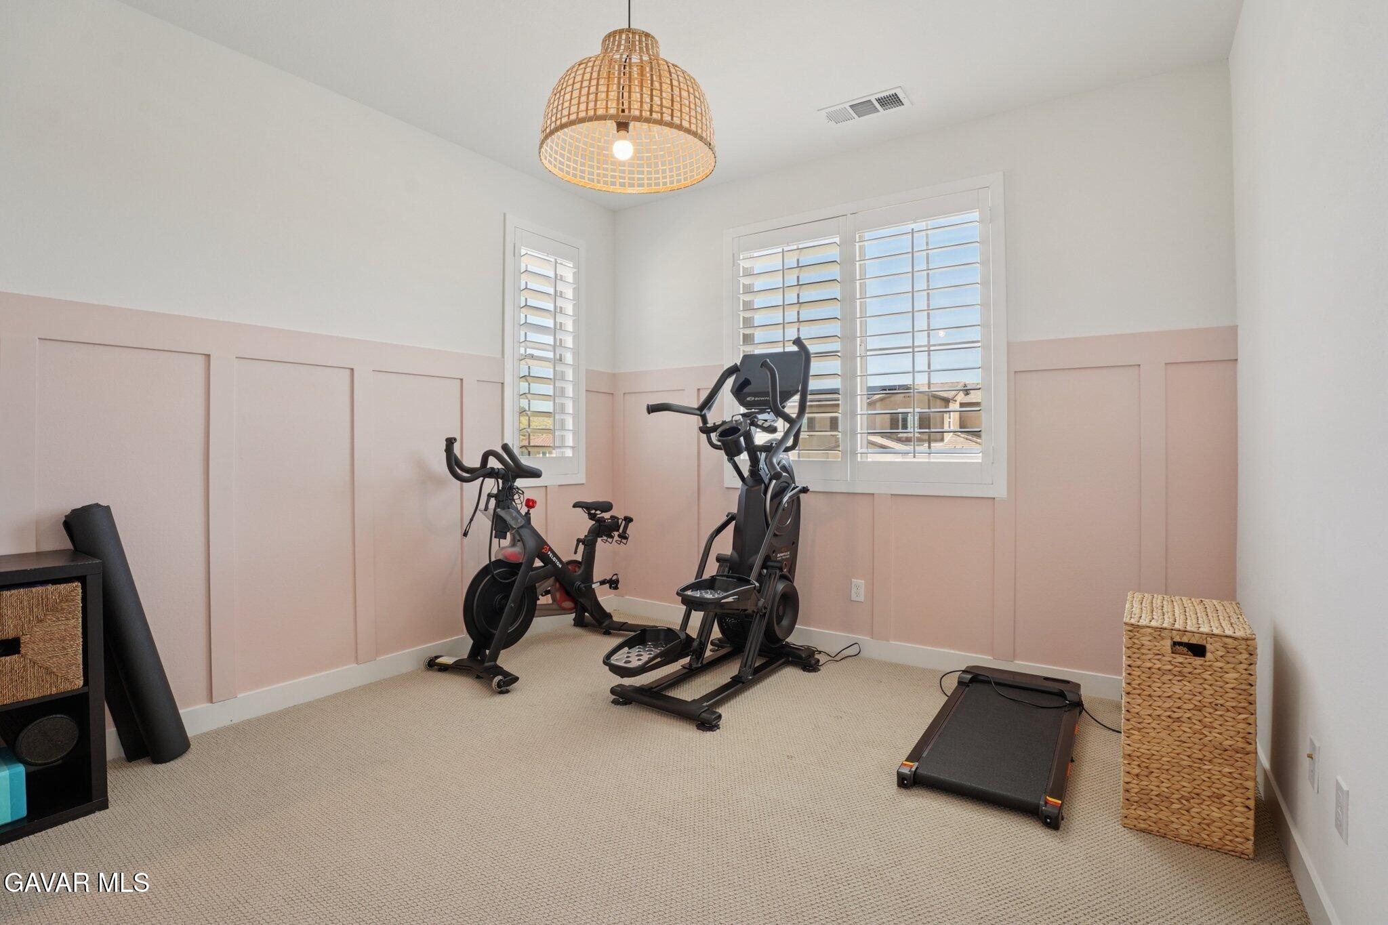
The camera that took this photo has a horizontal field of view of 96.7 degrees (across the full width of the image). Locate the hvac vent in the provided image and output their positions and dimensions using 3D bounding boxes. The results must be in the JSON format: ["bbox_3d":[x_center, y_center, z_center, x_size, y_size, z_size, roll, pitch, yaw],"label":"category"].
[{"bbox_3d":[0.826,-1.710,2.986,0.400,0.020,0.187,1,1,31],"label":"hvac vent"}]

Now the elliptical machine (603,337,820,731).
[{"bbox_3d":[0.082,0.251,2.959,0.680,1.660,1.120,1,1,35],"label":"elliptical machine"}]

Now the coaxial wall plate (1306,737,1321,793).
[{"bbox_3d":[1.523,0.746,1.523,0.015,0.117,0.073,1,1,34],"label":"coaxial wall plate"}]

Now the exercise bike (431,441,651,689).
[{"bbox_3d":[-0.806,0.475,3.514,0.570,1.190,1.200,1,1,37],"label":"exercise bike"}]

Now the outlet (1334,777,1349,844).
[{"bbox_3d":[1.402,0.755,1.340,0.012,0.117,0.073,1,1,34],"label":"outlet"}]

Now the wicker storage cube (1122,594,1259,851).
[{"bbox_3d":[1.568,0.790,1.980,0.300,0.620,0.460,1,1,36],"label":"wicker storage cube"}]

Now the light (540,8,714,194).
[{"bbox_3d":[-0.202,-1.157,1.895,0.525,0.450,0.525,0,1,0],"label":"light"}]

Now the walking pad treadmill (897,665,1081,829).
[{"bbox_3d":[1.203,1.043,2.413,0.485,0.105,1.070,1,1,35],"label":"walking pad treadmill"}]

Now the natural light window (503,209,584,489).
[{"bbox_3d":[-0.902,-0.653,3.833,0.090,1.590,0.617,1,2,38],"label":"natural light window"}]

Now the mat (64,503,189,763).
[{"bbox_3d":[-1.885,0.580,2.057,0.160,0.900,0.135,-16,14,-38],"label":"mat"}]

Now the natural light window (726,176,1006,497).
[{"bbox_3d":[0.863,-0.635,3.438,1.564,1.598,0.090,1,1,31],"label":"natural light window"}]

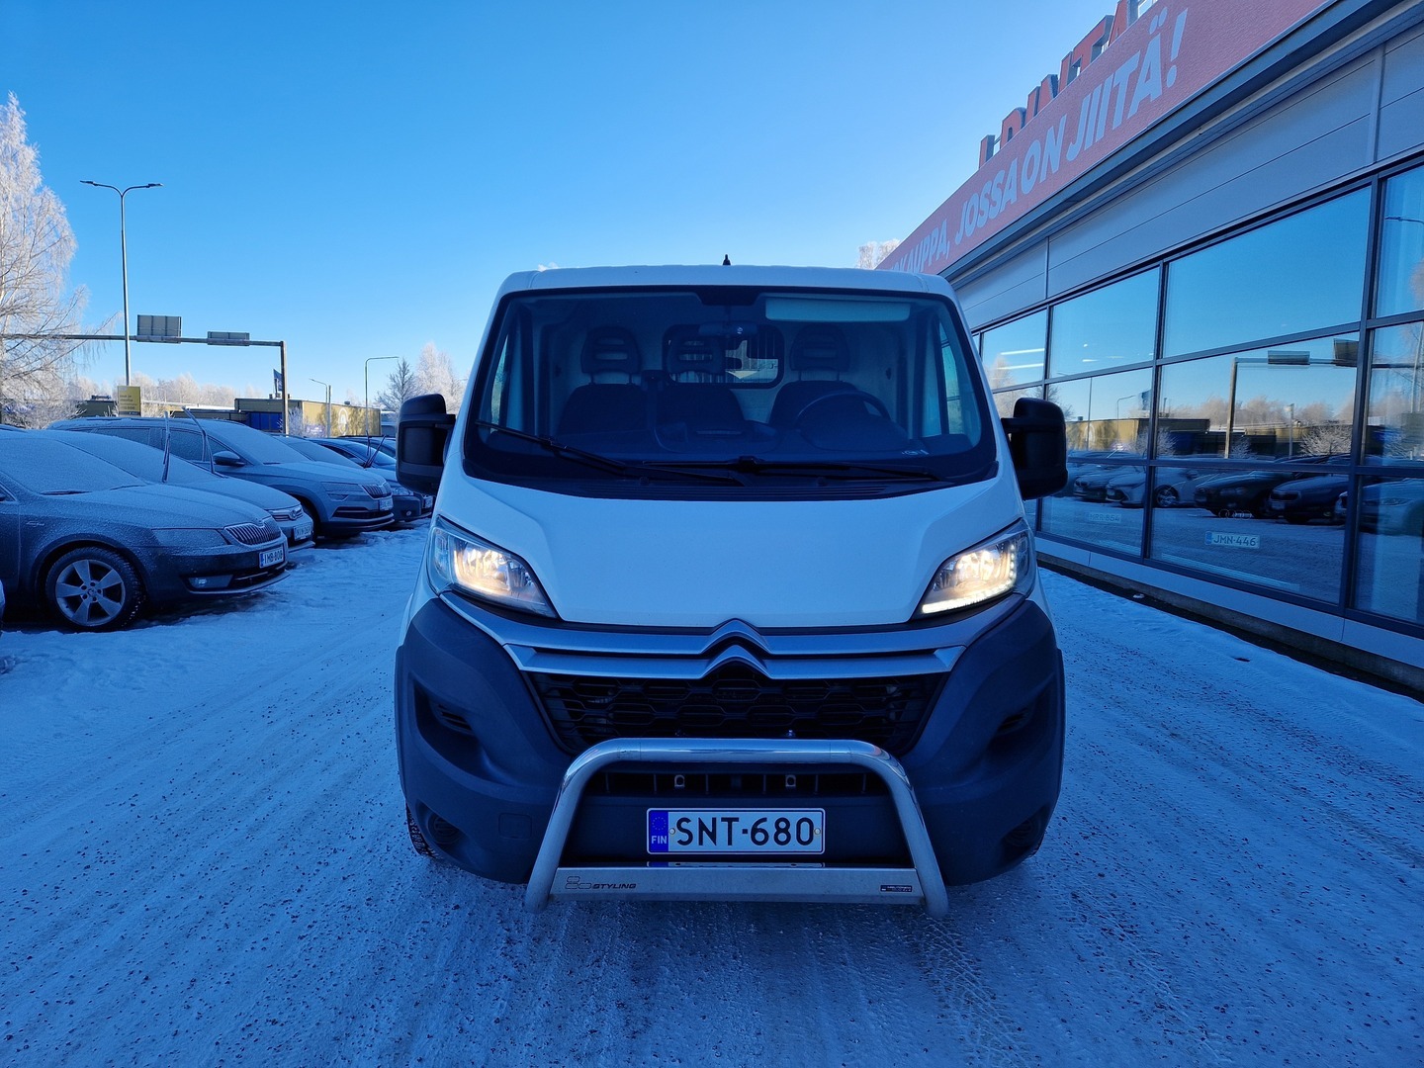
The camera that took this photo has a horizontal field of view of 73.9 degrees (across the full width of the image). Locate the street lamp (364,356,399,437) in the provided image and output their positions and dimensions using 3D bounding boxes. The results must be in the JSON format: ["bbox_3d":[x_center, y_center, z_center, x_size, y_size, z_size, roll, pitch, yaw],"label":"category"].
[{"bbox_3d":[-32.577,-12.718,93.426,3.300,9.300,0.300,1,5,-2],"label":"street lamp"}]

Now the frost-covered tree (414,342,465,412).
[{"bbox_3d":[-37.759,-19.122,131.877,7.800,14.700,7.800,1,5,-2],"label":"frost-covered tree"}]

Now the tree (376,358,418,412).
[{"bbox_3d":[-32.852,-13.626,100.367,5.400,9.800,5.400,1,5,-2],"label":"tree"}]

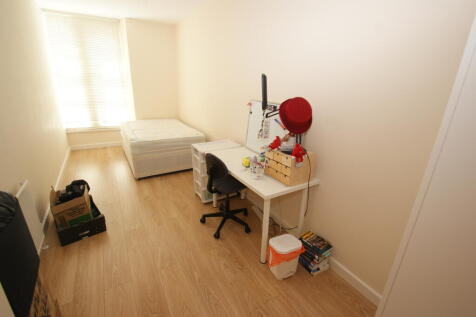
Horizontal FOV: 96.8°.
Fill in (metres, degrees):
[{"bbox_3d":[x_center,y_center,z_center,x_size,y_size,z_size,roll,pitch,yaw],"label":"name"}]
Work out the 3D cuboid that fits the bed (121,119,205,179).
[{"bbox_3d":[-1.599,-0.308,4.329,1.255,0.639,1.786,-9,23,-32],"label":"bed"}]

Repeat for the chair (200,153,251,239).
[{"bbox_3d":[-0.105,0.366,2.342,0.600,0.847,0.570,5,19,4],"label":"chair"}]

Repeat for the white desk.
[{"bbox_3d":[0.144,0.421,2.395,0.634,0.739,1.194,-9,23,-32],"label":"white desk"}]

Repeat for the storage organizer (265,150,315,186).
[{"bbox_3d":[0.486,0.058,2.009,0.290,0.239,0.346,-9,23,-32],"label":"storage organizer"}]

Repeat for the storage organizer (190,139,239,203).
[{"bbox_3d":[-0.285,0.186,3.004,0.578,0.731,0.339,-9,23,-32],"label":"storage organizer"}]

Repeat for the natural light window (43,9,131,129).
[{"bbox_3d":[-3.002,-1.701,4.399,1.247,2.187,0.092,-9,23,-32],"label":"natural light window"}]

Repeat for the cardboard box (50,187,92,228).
[{"bbox_3d":[-1.692,0.538,2.184,0.262,0.370,0.354,-11,24,-35],"label":"cardboard box"}]

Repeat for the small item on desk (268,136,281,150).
[{"bbox_3d":[0.345,-0.150,2.031,0.100,0.120,0.090,18,24,36],"label":"small item on desk"}]

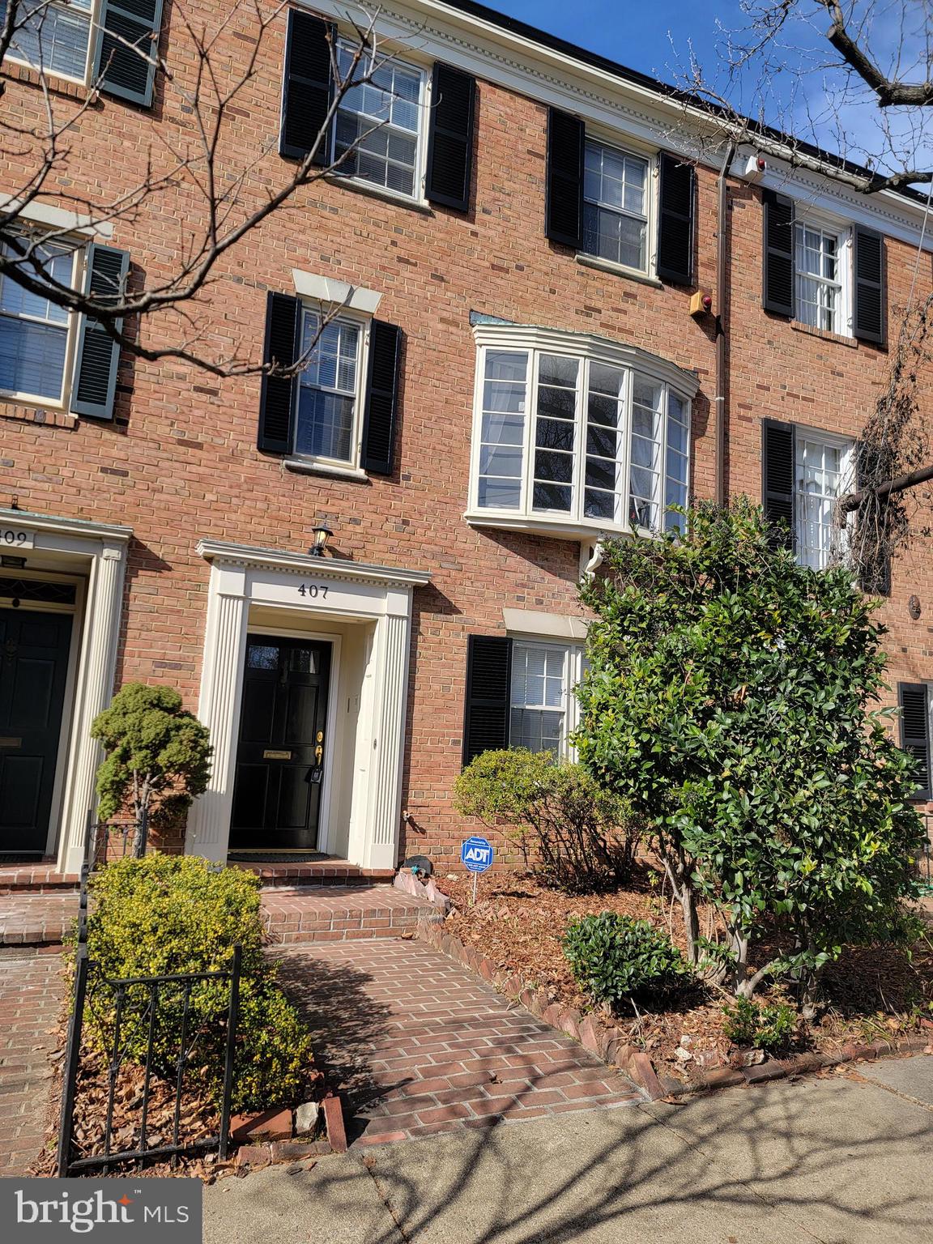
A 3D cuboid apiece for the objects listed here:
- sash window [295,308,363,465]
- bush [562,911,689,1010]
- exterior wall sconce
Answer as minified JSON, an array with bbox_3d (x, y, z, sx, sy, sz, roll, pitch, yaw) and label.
[{"bbox_3d":[-1.249,-2.153,7.899,0.610,1.381,0.110,7,-9,-23],"label":"sash window"},{"bbox_3d":[0.852,1.825,4.639,0.671,0.492,0.671,7,-9,-23],"label":"bush"},{"bbox_3d":[-1.258,-0.704,7.516,0.191,0.357,0.280,7,-9,-23],"label":"exterior wall sconce"}]

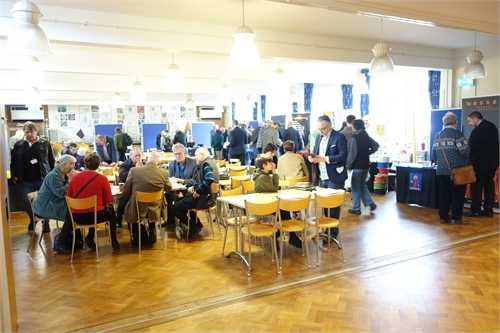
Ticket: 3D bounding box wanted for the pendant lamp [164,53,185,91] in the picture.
[{"bbox_3d":[-1.564,-1.947,8.050,0.400,0.800,0.400,-4,7,-26],"label":"pendant lamp"}]

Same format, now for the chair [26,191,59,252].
[{"bbox_3d":[-2.809,0.721,5.470,0.490,0.790,0.410,-3,6,-17],"label":"chair"}]

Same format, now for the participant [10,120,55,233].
[{"bbox_3d":[-3.440,0.151,6.220,0.560,1.740,0.400,-3,6,-19],"label":"participant"}]

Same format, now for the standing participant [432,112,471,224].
[{"bbox_3d":[3.251,0.027,6.273,0.560,1.760,0.420,3,7,31],"label":"standing participant"}]

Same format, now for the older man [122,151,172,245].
[{"bbox_3d":[-1.464,0.427,5.550,0.620,1.300,0.780,-1,6,0],"label":"older man"}]

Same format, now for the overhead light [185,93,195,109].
[{"bbox_3d":[-2.363,-2.585,15.328,0.410,0.580,0.410,-4,6,-28],"label":"overhead light"}]

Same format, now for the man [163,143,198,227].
[{"bbox_3d":[-1.161,0.298,6.557,0.560,1.350,0.800,-1,6,-2],"label":"man"}]

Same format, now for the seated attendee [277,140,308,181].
[{"bbox_3d":[0.690,0.259,6.320,0.520,1.320,0.750,-1,6,0],"label":"seated attendee"}]

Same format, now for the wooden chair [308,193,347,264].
[{"bbox_3d":[0.903,0.710,4.749,0.410,0.820,0.470,-3,6,-13],"label":"wooden chair"}]

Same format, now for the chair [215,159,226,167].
[{"bbox_3d":[-0.770,0.239,9.420,0.400,0.790,0.460,-3,6,-17],"label":"chair"}]

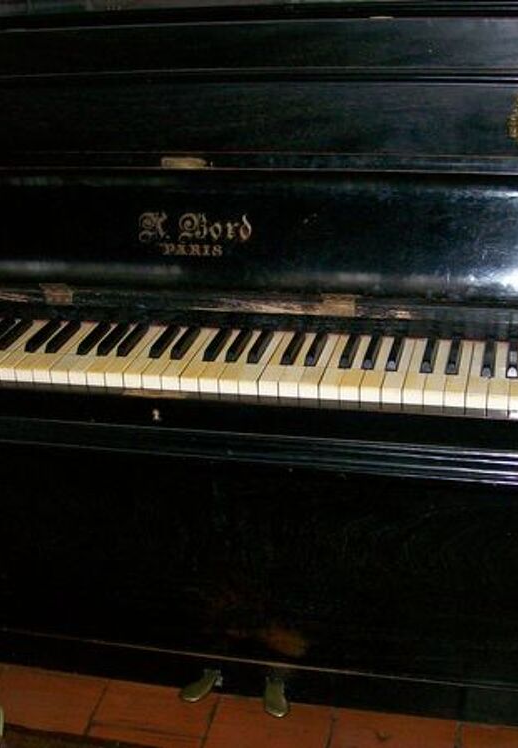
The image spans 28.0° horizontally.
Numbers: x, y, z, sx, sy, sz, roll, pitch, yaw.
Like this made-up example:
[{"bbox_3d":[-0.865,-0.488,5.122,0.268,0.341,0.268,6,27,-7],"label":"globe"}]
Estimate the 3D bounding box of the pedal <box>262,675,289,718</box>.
[{"bbox_3d":[0.029,0.520,1.676,0.038,0.021,0.083,-2,24,3],"label":"pedal"}]

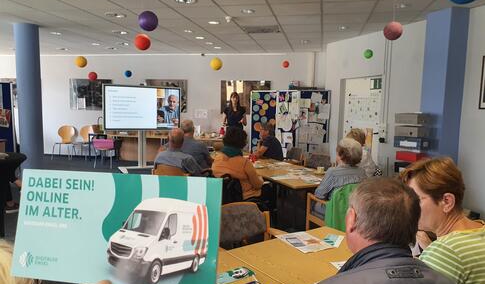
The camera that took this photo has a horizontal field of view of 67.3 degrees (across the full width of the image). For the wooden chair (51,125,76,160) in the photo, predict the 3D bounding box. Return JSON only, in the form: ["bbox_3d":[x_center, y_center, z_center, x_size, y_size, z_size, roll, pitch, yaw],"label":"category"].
[{"bbox_3d":[-4.431,0.020,9.044,0.500,0.800,0.500,0,6,-13],"label":"wooden chair"}]

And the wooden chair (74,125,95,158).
[{"bbox_3d":[-3.952,0.017,9.270,0.500,0.810,0.520,0,6,-13],"label":"wooden chair"}]

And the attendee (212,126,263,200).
[{"bbox_3d":[-0.048,0.443,3.932,0.550,1.220,0.760,3,6,20],"label":"attendee"}]

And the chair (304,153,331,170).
[{"bbox_3d":[0.745,0.595,4.597,0.570,0.830,0.570,-3,7,-33],"label":"chair"}]

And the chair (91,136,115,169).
[{"bbox_3d":[-3.037,0.207,8.038,0.480,0.700,0.460,0,6,-15],"label":"chair"}]

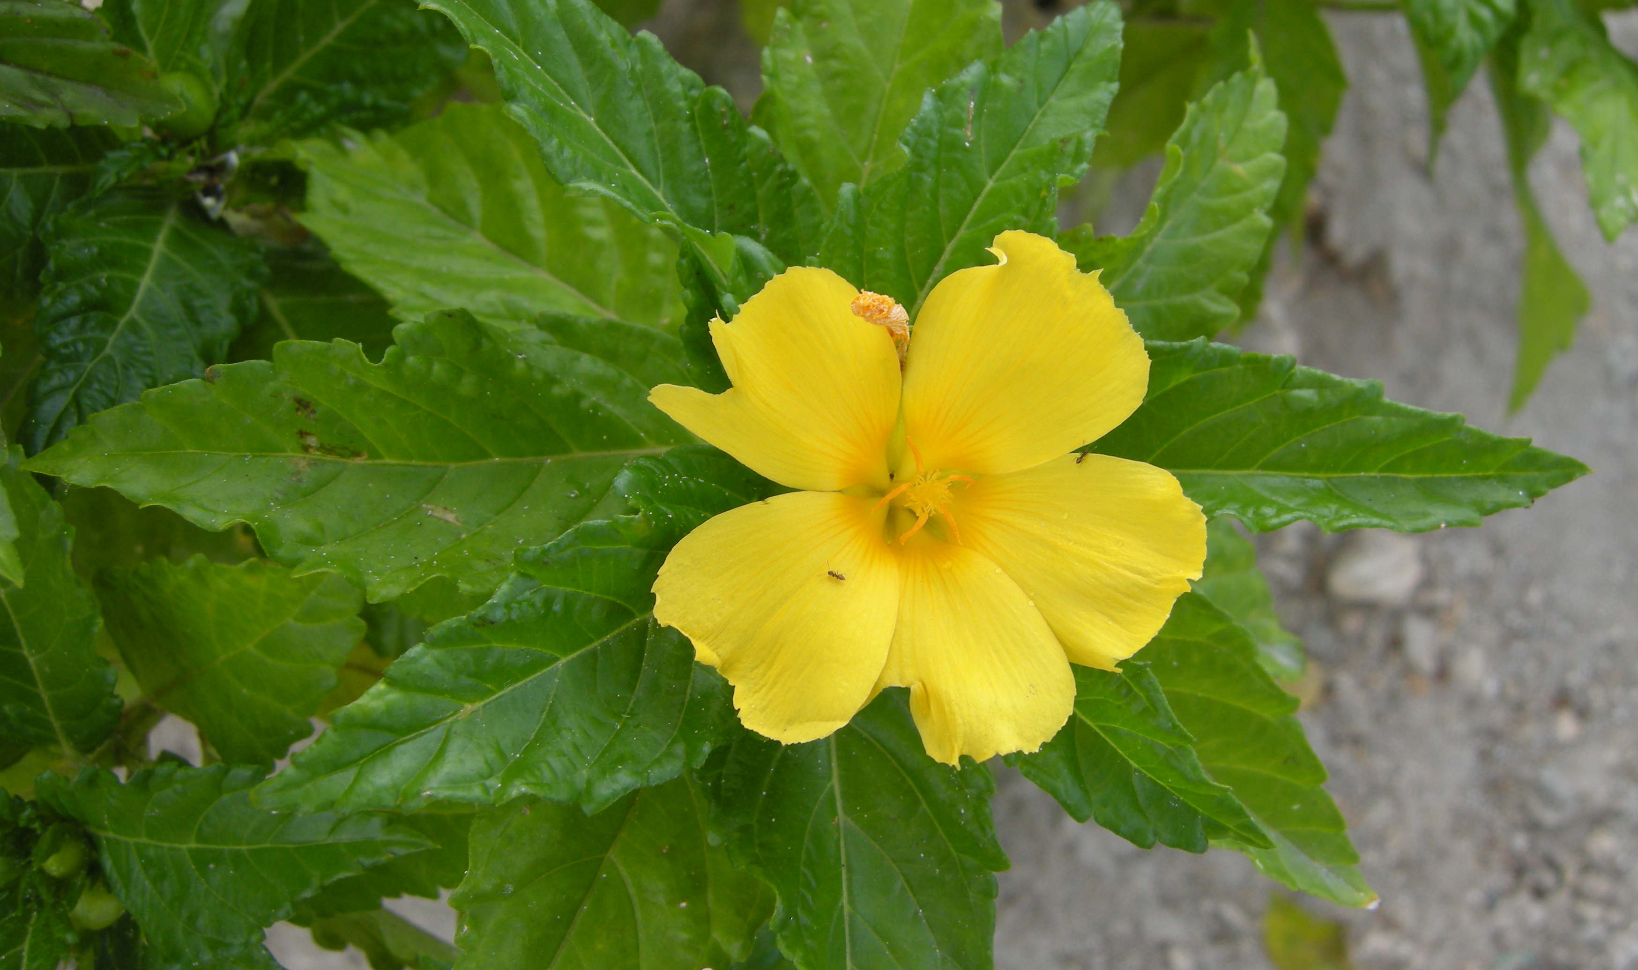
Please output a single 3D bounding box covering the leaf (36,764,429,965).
[{"bbox_3d":[-0.097,0.062,0.275,0.058,0.012,0.033,3,72,-2],"label":"leaf"}]

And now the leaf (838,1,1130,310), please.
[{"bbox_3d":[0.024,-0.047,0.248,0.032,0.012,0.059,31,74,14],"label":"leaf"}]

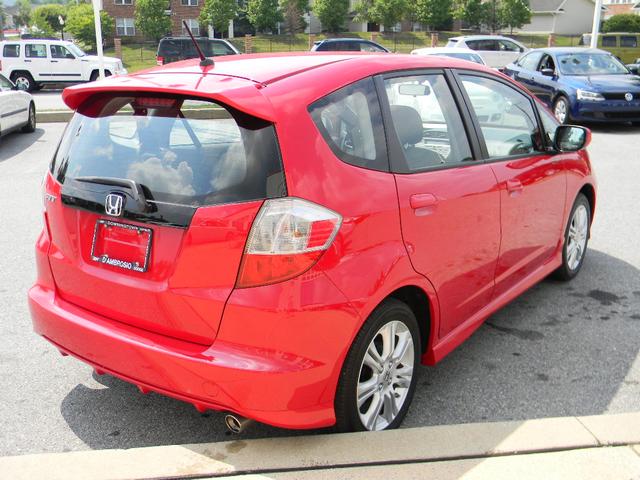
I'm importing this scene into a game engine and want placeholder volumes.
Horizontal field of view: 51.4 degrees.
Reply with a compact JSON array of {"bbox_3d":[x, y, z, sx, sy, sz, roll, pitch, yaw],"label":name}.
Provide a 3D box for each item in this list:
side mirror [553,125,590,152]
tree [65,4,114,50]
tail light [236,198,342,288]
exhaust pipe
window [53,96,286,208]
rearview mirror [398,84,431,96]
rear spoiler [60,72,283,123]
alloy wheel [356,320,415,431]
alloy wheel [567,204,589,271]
[{"bbox_3d":[1.453,-0.575,3.832,0.220,0.155,0.120,12,20,41],"label":"side mirror"},{"bbox_3d":[-17.000,-15.600,49.000,3.650,3.600,3.500,-1,15,0],"label":"tree"},{"bbox_3d":[-0.102,0.001,2.224,0.230,0.300,0.340,9,18,36],"label":"tail light"},{"bbox_3d":[-0.259,0.625,2.364,0.068,0.068,0.150,9,18,36],"label":"exhaust pipe"},{"bbox_3d":[-0.677,-0.333,2.511,1.340,0.425,0.172,9,0,36],"label":"window"},{"bbox_3d":[0.593,-0.928,4.137,0.235,0.070,0.050,12,20,43],"label":"rearview mirror"},{"bbox_3d":[-0.617,-0.536,2.504,1.140,0.190,0.260,9,18,35],"label":"rear spoiler"},{"bbox_3d":[0.207,0.518,2.626,0.160,0.432,0.432,9,18,35],"label":"alloy wheel"},{"bbox_3d":[1.694,-0.022,4.562,0.160,0.432,0.432,9,18,35],"label":"alloy wheel"}]

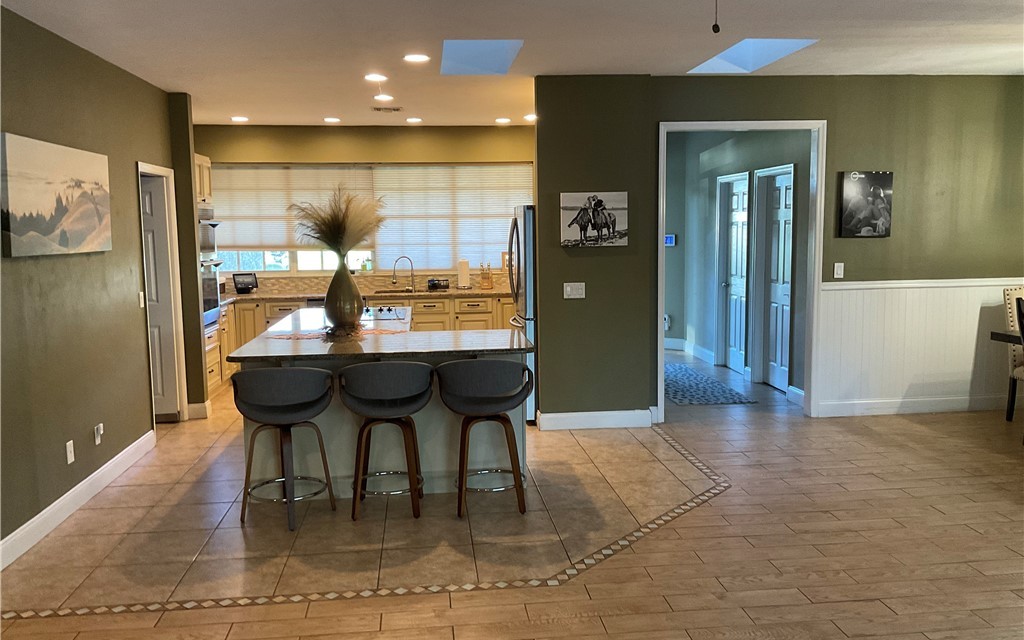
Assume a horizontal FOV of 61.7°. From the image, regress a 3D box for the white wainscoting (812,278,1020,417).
[{"bbox_3d":[3.454,0.225,7.146,1.880,1.120,0.040,-2,6,-6],"label":"white wainscoting"}]

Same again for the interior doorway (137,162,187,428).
[{"bbox_3d":[-2.839,-0.150,6.875,0.130,2.130,0.920,-2,6,-6],"label":"interior doorway"}]

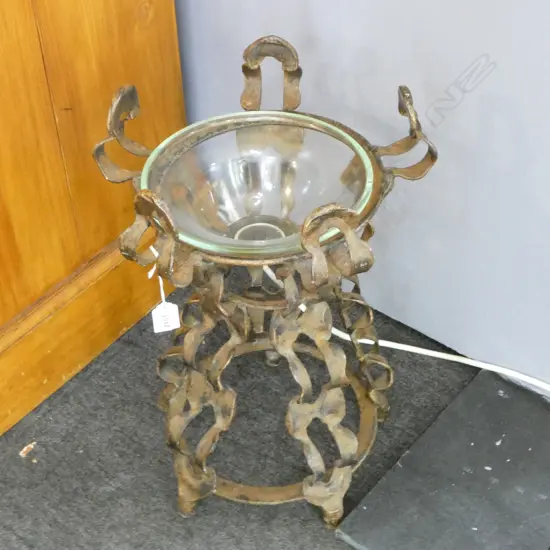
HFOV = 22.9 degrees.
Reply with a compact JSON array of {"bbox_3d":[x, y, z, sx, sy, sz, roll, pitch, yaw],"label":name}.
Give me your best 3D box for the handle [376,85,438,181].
[{"bbox_3d":[0.151,-0.170,1.581,0.064,0.113,0.072,-9,42,-9],"label":"handle"}]

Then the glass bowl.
[{"bbox_3d":[-0.019,-0.072,1.548,0.260,0.096,0.260,-1,42,1],"label":"glass bowl"}]

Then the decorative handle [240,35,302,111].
[{"bbox_3d":[-0.004,-0.247,1.623,0.073,0.103,0.060,1,43,4],"label":"decorative handle"}]

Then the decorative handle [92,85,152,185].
[{"bbox_3d":[-0.174,-0.170,1.547,0.060,0.103,0.073,14,45,17],"label":"decorative handle"}]

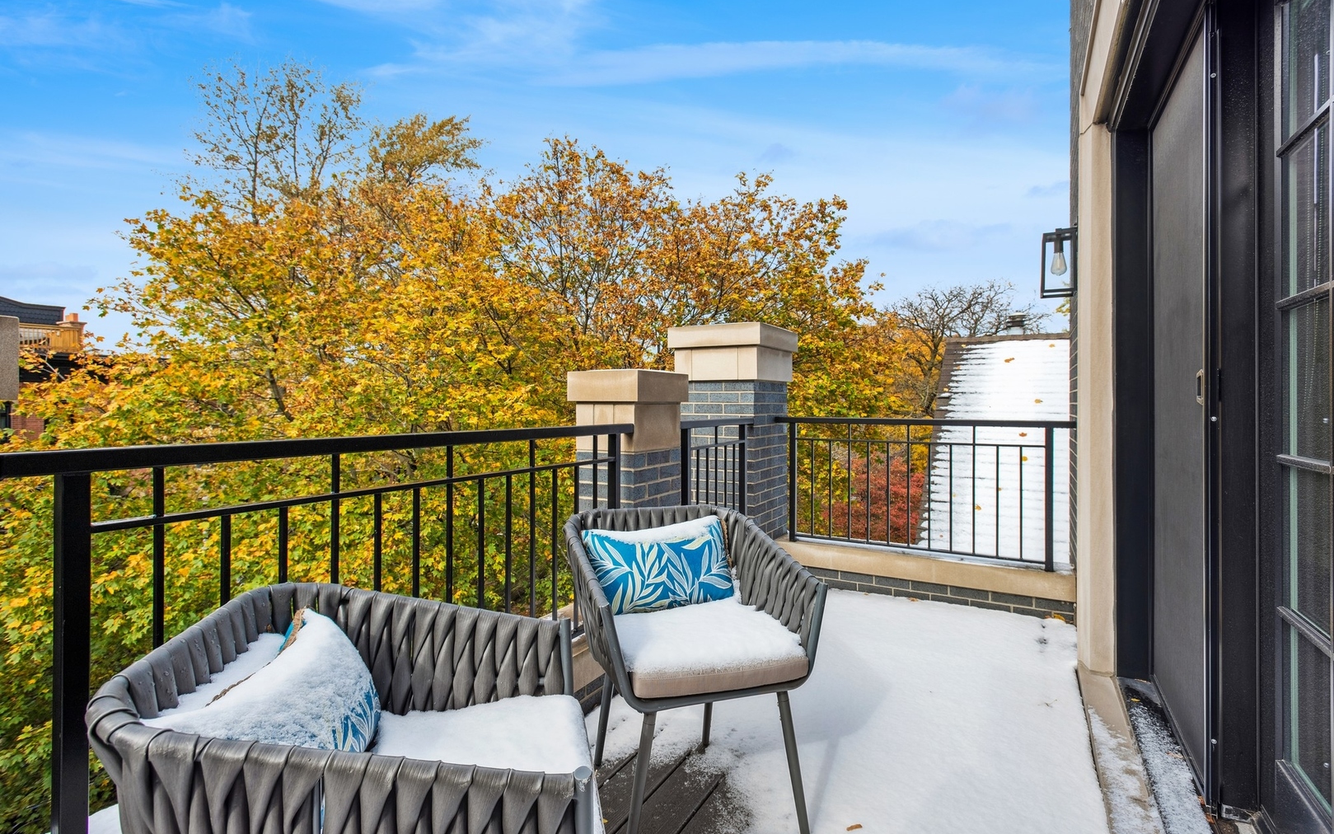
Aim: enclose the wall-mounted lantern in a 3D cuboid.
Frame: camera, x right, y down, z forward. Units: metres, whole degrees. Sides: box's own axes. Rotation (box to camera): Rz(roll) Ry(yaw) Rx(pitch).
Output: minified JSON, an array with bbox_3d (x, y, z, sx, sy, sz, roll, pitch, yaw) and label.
[{"bbox_3d":[1.945,-0.766,3.126,0.148,0.312,0.185,0,1,30],"label":"wall-mounted lantern"}]

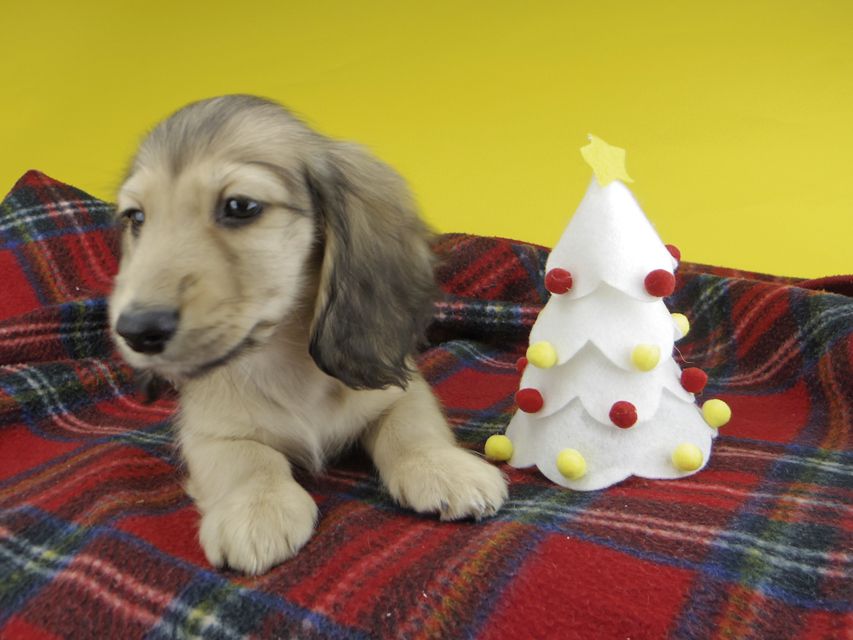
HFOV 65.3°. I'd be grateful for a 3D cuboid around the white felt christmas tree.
[{"bbox_3d":[0.082,-0.010,0.304,0.114,0.143,0.111,-3,17,9],"label":"white felt christmas tree"}]

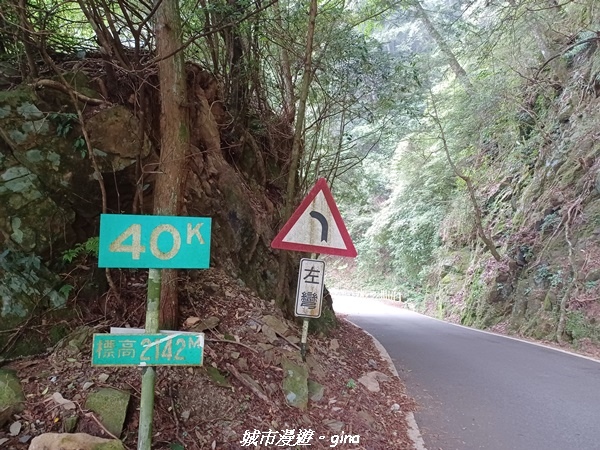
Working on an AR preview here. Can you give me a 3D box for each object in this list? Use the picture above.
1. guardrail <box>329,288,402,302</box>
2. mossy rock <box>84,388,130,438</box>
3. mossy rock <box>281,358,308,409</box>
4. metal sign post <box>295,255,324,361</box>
[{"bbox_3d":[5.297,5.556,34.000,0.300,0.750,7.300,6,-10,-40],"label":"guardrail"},{"bbox_3d":[-1.288,1.262,2.900,0.300,0.280,0.240,0,-7,-3],"label":"mossy rock"},{"bbox_3d":[-0.051,1.463,4.000,0.250,0.420,0.220,0,-7,0],"label":"mossy rock"},{"bbox_3d":[0.096,0.841,4.400,0.265,1.100,0.080,6,-7,0],"label":"metal sign post"}]

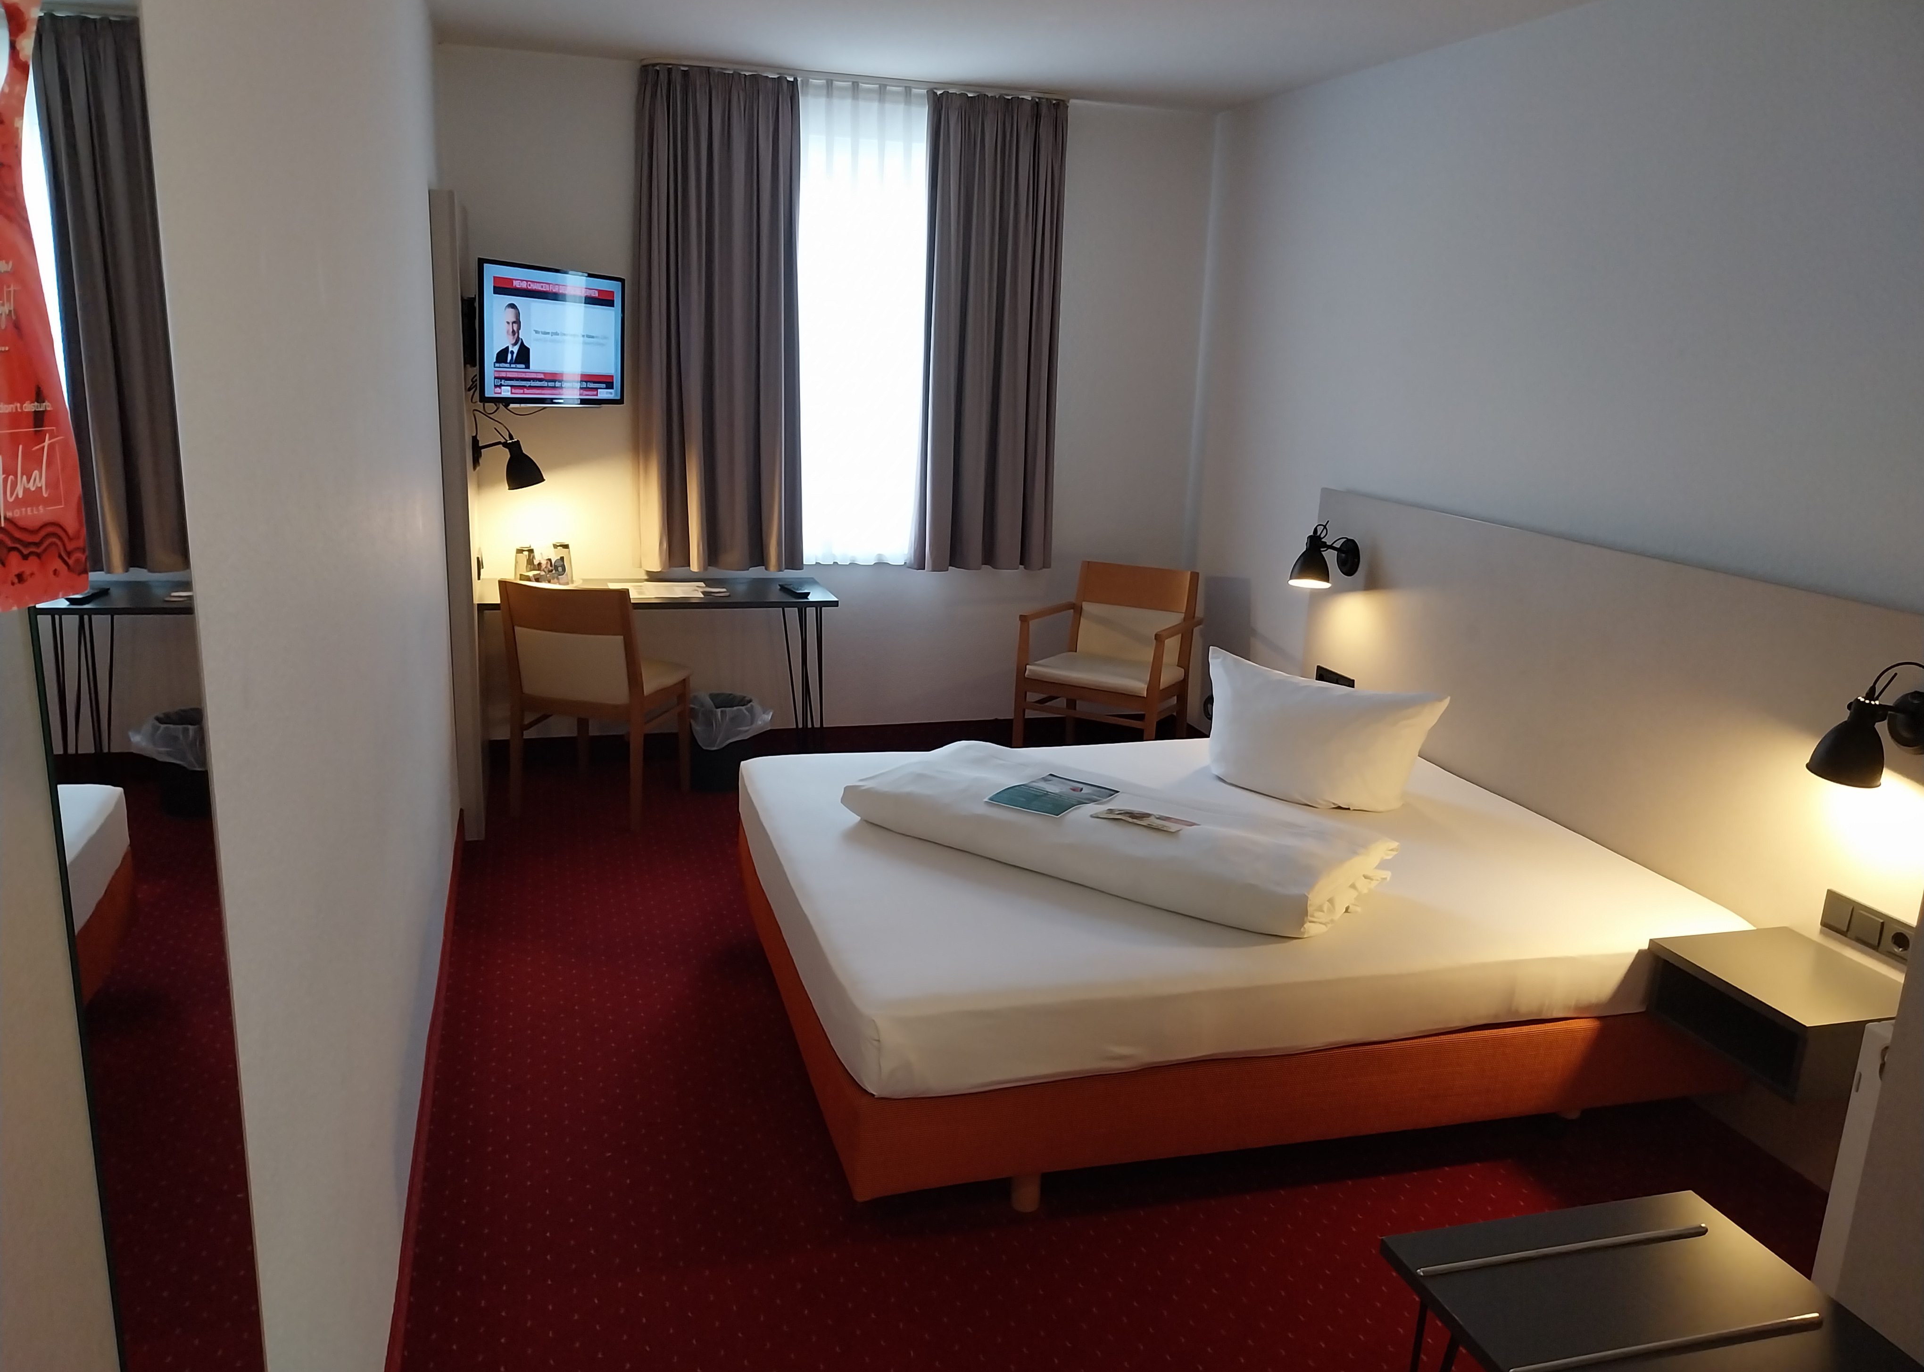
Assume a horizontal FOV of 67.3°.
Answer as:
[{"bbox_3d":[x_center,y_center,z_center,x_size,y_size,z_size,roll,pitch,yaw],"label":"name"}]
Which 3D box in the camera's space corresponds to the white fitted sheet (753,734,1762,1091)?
[{"bbox_3d":[0.558,0.445,3.604,1.989,0.171,1.638,-2,14,-16],"label":"white fitted sheet"}]

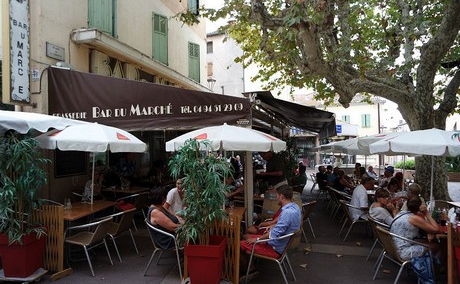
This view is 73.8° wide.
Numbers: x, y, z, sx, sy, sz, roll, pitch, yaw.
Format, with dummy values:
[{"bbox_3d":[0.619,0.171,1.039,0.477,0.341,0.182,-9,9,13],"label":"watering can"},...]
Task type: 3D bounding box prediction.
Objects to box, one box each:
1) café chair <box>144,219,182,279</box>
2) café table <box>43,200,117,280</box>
[{"bbox_3d":[-0.871,1.513,4.481,0.580,0.750,0.560,-1,-2,10],"label":"café chair"},{"bbox_3d":[-2.651,1.559,5.351,0.750,0.740,1.600,0,-2,2],"label":"café table"}]

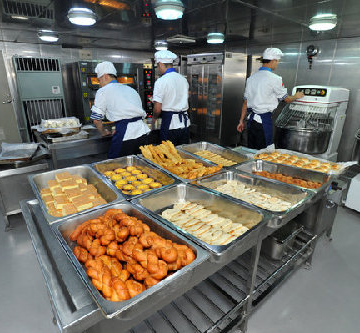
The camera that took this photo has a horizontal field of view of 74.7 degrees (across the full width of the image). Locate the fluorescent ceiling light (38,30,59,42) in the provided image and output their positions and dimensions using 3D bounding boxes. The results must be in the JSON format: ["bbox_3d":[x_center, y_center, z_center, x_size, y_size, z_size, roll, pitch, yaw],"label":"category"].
[{"bbox_3d":[-1.785,-1.766,3.231,0.260,0.100,0.260,-15,25,-36],"label":"fluorescent ceiling light"}]

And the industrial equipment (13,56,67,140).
[{"bbox_3d":[-2.687,-1.124,4.698,0.690,1.850,0.520,-15,24,-38],"label":"industrial equipment"}]

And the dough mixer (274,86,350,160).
[{"bbox_3d":[1.780,-0.408,3.308,1.050,1.300,0.680,-15,25,-36],"label":"dough mixer"}]

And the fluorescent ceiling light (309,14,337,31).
[{"bbox_3d":[1.453,-1.445,2.398,0.260,0.100,0.260,-15,25,-36],"label":"fluorescent ceiling light"}]

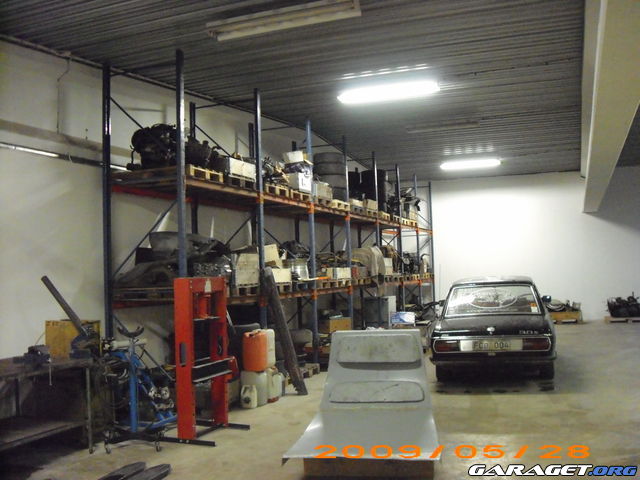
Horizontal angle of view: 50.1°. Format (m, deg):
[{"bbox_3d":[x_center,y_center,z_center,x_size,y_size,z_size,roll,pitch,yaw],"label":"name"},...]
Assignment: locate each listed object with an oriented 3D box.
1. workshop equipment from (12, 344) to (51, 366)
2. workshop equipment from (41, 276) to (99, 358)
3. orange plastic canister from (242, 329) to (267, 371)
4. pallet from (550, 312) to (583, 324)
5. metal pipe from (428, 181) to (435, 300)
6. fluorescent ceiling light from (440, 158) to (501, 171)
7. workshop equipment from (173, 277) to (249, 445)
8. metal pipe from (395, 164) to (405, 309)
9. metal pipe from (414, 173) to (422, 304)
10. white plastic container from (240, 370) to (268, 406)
[{"bbox_3d":[-2.542,1.034,6.025,0.400,0.200,0.170,-3,-3,21],"label":"workshop equipment"},{"bbox_3d":[-2.419,0.750,6.619,0.500,0.770,0.250,-3,-3,21],"label":"workshop equipment"},{"bbox_3d":[-0.789,1.365,8.373,0.250,0.475,0.260,-3,-3,21],"label":"orange plastic canister"},{"bbox_3d":[6.532,2.105,18.659,1.200,0.330,0.800,-3,-3,21],"label":"pallet"},{"bbox_3d":[3.293,0.349,19.977,0.090,4.100,0.090,-3,-3,21],"label":"metal pipe"},{"bbox_3d":[3.865,-1.925,17.480,1.550,0.120,0.240,-3,-3,18],"label":"fluorescent ceiling light"},{"bbox_3d":[-1.203,1.201,7.043,0.680,1.610,0.720,-3,-3,24],"label":"workshop equipment"},{"bbox_3d":[1.958,0.226,16.567,0.090,4.100,0.090,-3,-3,21],"label":"metal pipe"},{"bbox_3d":[2.651,0.290,18.336,0.090,4.100,0.090,-3,-3,21],"label":"metal pipe"},{"bbox_3d":[-0.840,1.849,8.645,0.250,0.440,0.290,-3,-3,21],"label":"white plastic container"}]

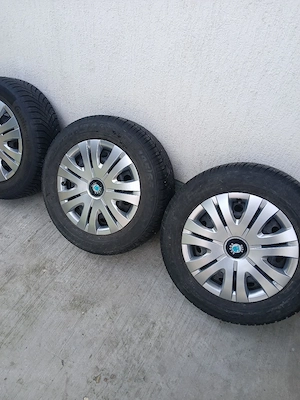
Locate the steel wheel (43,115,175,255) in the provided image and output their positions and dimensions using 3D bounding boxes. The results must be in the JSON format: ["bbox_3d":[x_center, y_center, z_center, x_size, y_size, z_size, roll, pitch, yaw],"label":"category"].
[{"bbox_3d":[-0.203,-0.063,1.386,0.632,0.632,0.205,23,15,18],"label":"steel wheel"}]

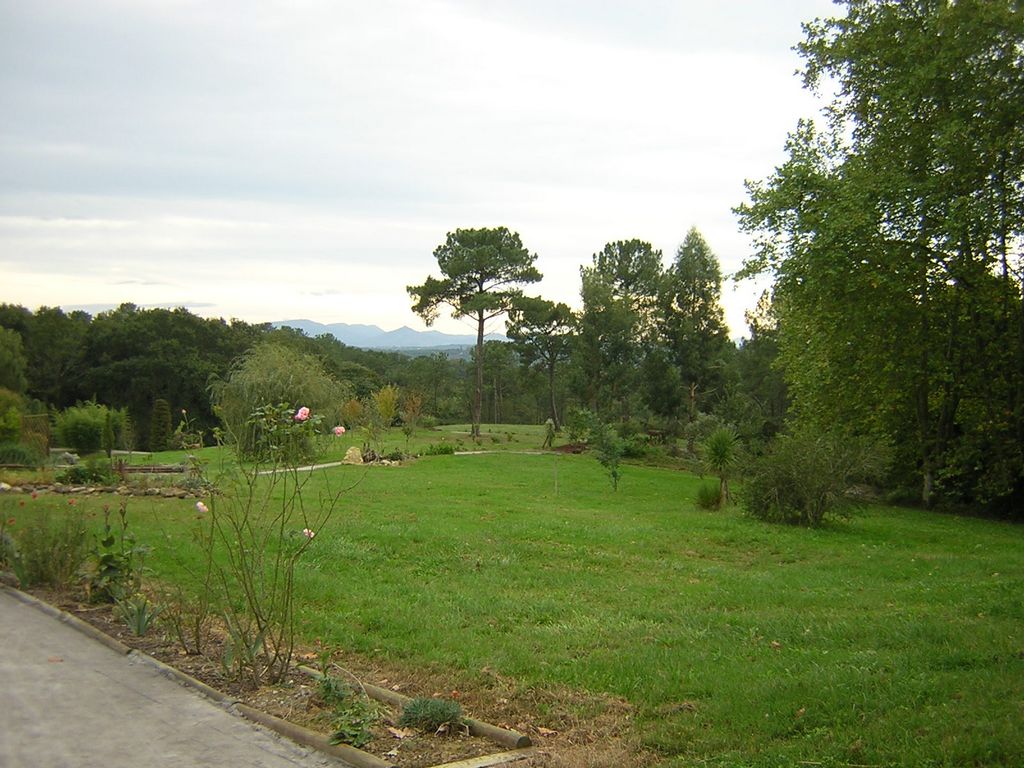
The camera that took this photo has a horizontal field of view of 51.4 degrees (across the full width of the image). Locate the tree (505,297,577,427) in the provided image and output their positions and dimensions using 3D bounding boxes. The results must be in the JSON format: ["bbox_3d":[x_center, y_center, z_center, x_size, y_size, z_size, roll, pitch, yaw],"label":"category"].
[{"bbox_3d":[1.662,-1.211,60.000,3.944,7.437,3.826,0,2,0],"label":"tree"}]

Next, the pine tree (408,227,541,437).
[{"bbox_3d":[-1.831,-2.564,52.000,6.446,10.254,6.252,0,2,0],"label":"pine tree"}]

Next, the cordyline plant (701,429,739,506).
[{"bbox_3d":[3.699,1.474,18.800,0.671,1.448,0.651,0,2,0],"label":"cordyline plant"}]

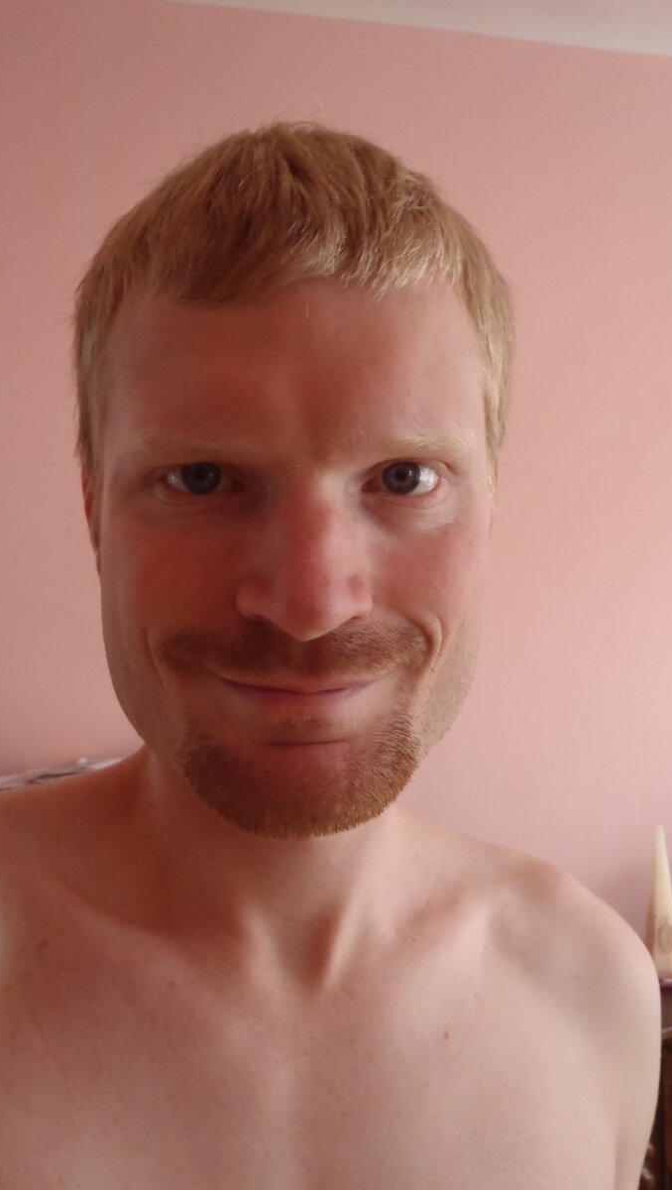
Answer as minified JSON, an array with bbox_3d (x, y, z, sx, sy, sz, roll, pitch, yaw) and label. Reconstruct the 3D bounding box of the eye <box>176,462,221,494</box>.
[{"bbox_3d":[-0.043,-0.037,0.303,0.015,0.011,0.011,0,-2,-4],"label":"eye"}]

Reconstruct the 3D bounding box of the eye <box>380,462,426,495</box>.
[{"bbox_3d":[0.021,-0.037,0.303,0.015,0.011,0.011,0,-2,-3],"label":"eye"}]

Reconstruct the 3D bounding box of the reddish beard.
[{"bbox_3d":[-0.014,0.042,0.304,0.087,0.069,0.046,0,-2,-3],"label":"reddish beard"}]

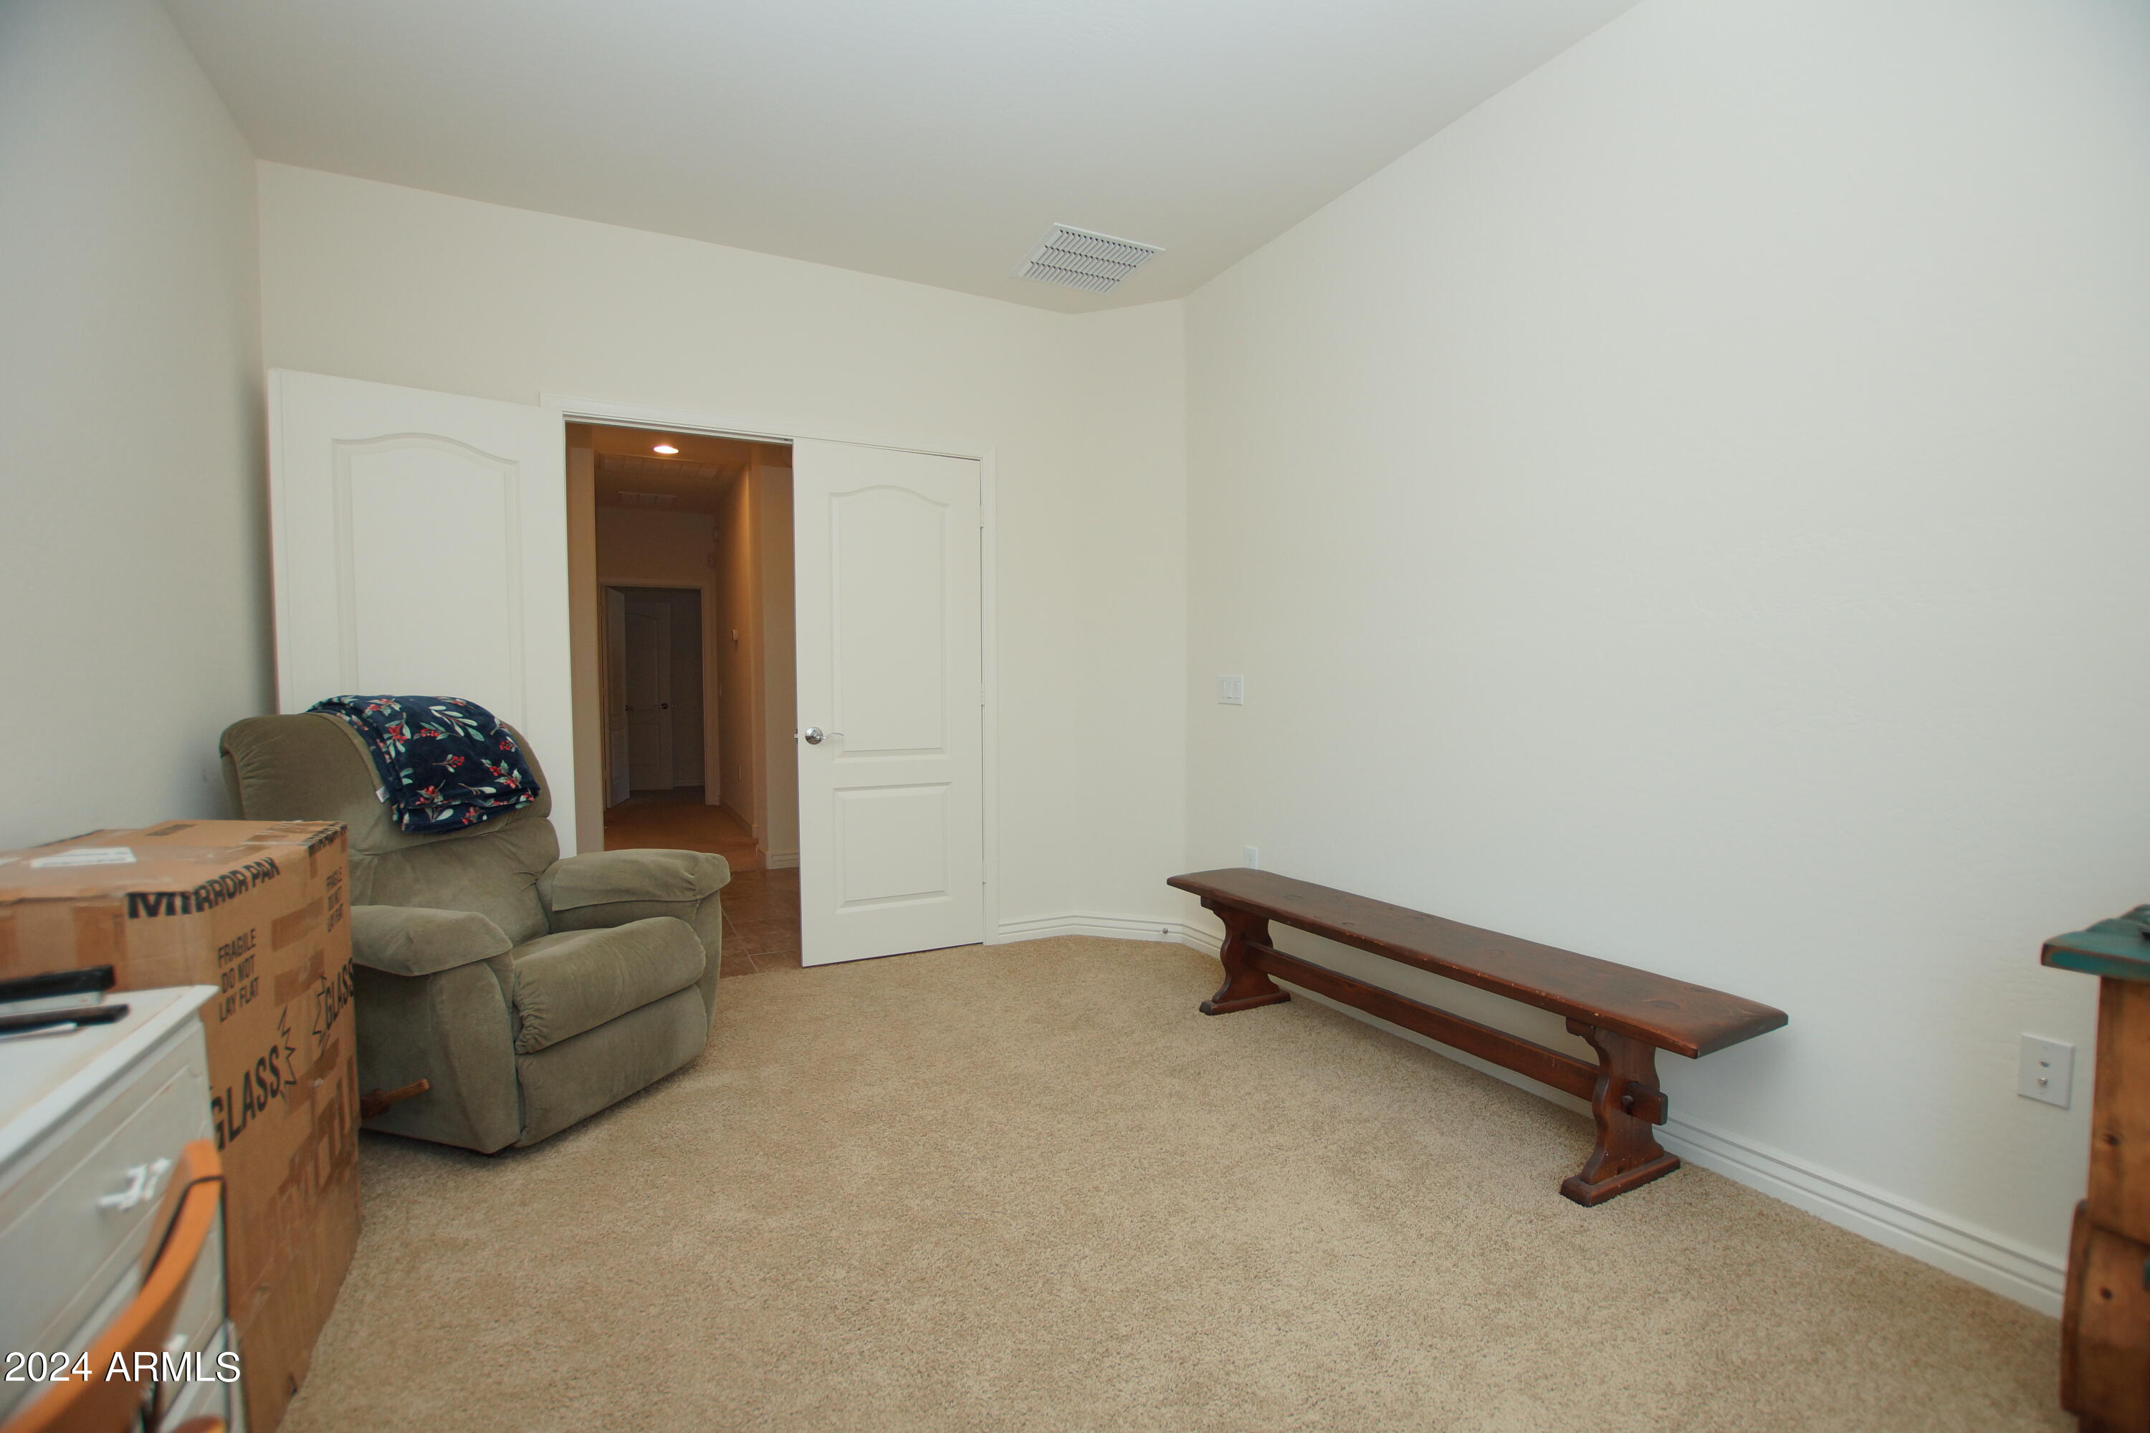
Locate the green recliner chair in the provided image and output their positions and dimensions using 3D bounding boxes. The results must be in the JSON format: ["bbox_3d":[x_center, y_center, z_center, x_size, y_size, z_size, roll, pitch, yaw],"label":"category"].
[{"bbox_3d":[-1.613,0.508,2.477,0.950,1.050,0.890,0,2,22],"label":"green recliner chair"}]

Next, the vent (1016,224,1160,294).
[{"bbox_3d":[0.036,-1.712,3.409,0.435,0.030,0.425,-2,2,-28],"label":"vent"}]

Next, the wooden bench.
[{"bbox_3d":[0.904,0.805,2.532,0.354,0.414,1.749,-2,2,-28],"label":"wooden bench"}]

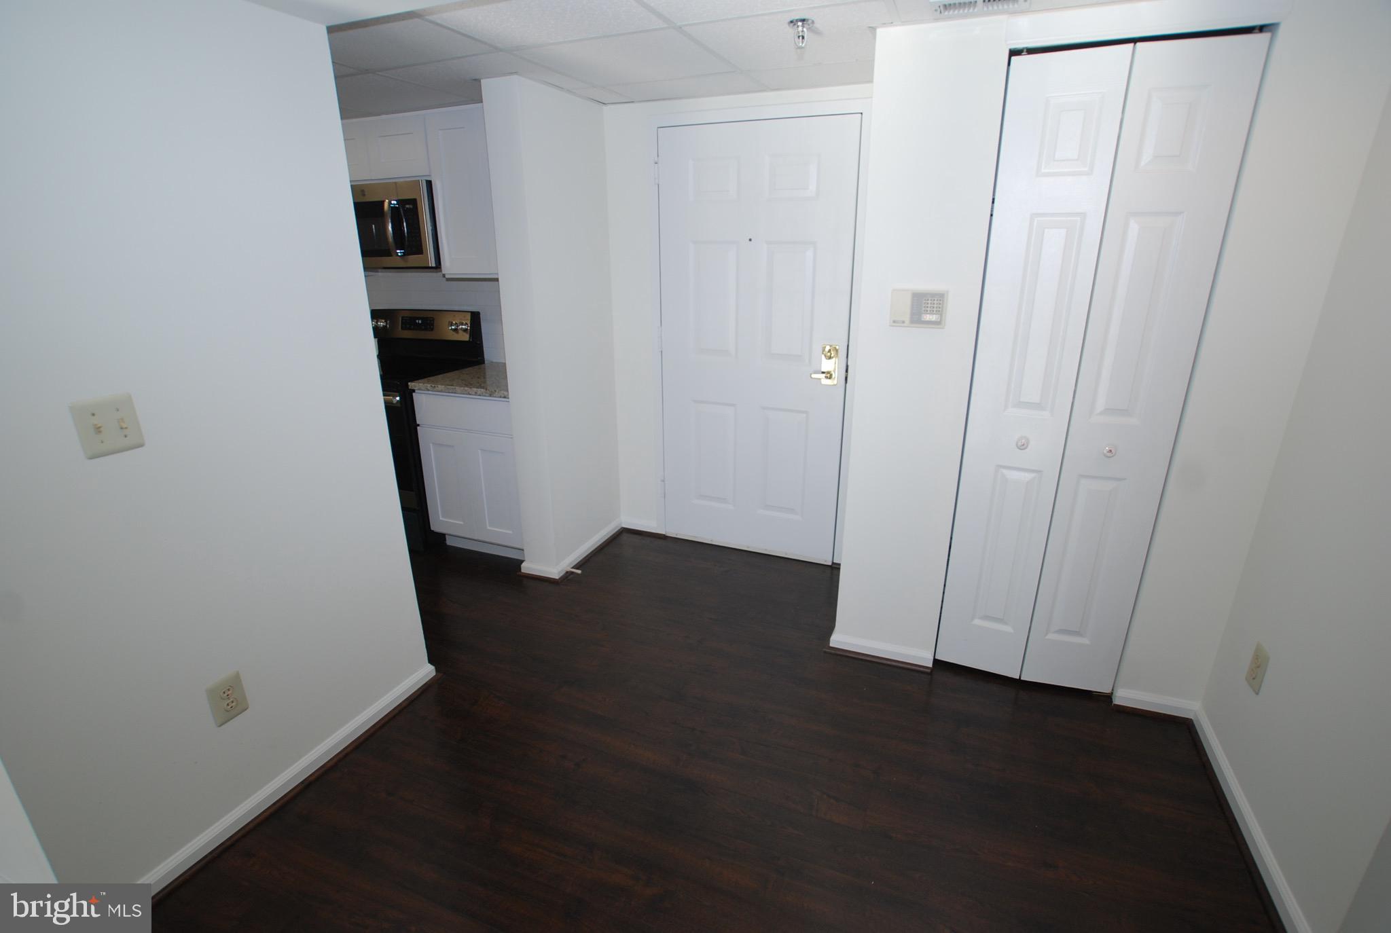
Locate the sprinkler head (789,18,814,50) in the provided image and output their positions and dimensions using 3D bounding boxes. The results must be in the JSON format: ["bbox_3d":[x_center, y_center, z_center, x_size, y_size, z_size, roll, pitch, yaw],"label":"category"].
[{"bbox_3d":[0.306,-1.254,1.800,0.064,0.065,0.064,7,21,20],"label":"sprinkler head"}]

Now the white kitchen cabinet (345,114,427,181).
[{"bbox_3d":[-1.570,-1.643,3.264,0.755,0.285,0.320,8,20,22],"label":"white kitchen cabinet"}]

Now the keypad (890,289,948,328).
[{"bbox_3d":[0.728,-0.513,2.025,0.175,0.123,0.032,7,21,20],"label":"keypad"}]

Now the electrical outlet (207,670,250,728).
[{"bbox_3d":[-1.236,0.618,1.643,0.008,0.123,0.081,7,21,20],"label":"electrical outlet"}]

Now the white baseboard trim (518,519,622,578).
[{"bbox_3d":[-0.632,0.414,3.322,0.225,0.077,0.655,8,20,22],"label":"white baseboard trim"}]

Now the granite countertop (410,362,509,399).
[{"bbox_3d":[-1.014,-0.459,3.190,0.596,0.034,0.606,7,21,20],"label":"granite countertop"}]

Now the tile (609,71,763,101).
[{"bbox_3d":[-0.051,-1.607,2.618,0.620,0.015,0.285,8,20,22],"label":"tile"}]

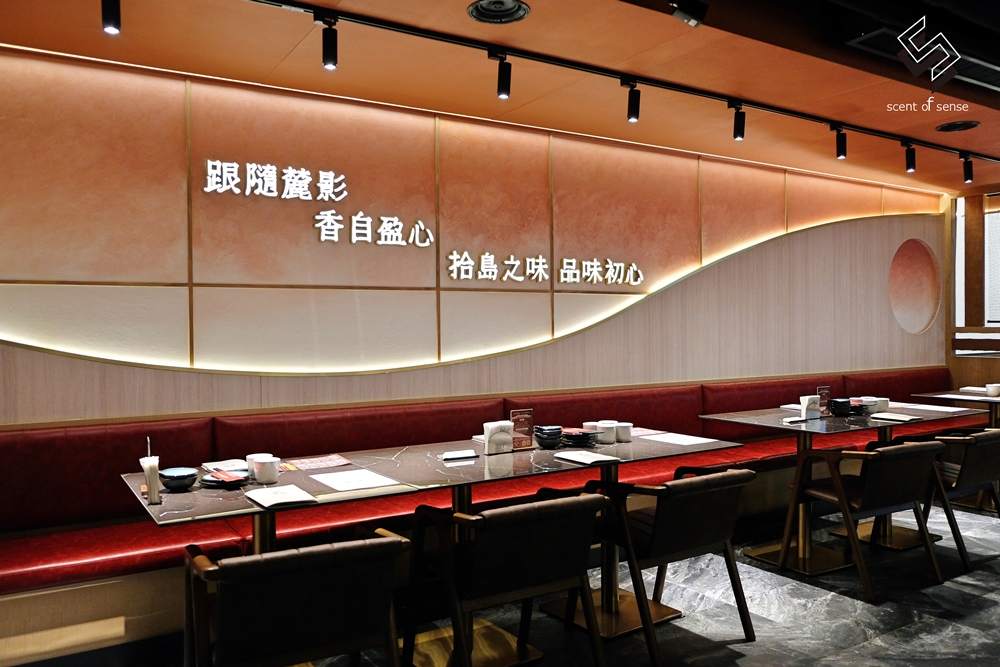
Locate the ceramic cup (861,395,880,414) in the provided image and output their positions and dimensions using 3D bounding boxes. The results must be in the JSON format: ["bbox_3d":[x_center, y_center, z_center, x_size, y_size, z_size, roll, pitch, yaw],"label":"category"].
[{"bbox_3d":[2.111,0.413,4.271,0.085,0.079,0.085,-1,0,0],"label":"ceramic cup"}]

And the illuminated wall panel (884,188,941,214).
[{"bbox_3d":[3.550,-1.105,6.447,0.877,0.243,0.040,-1,0,-32],"label":"illuminated wall panel"}]

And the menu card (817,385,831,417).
[{"bbox_3d":[1.790,0.375,4.155,0.113,0.163,0.048,-1,0,-32],"label":"menu card"}]

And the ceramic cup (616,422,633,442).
[{"bbox_3d":[0.546,0.436,3.295,0.085,0.079,0.085,-1,0,0],"label":"ceramic cup"}]

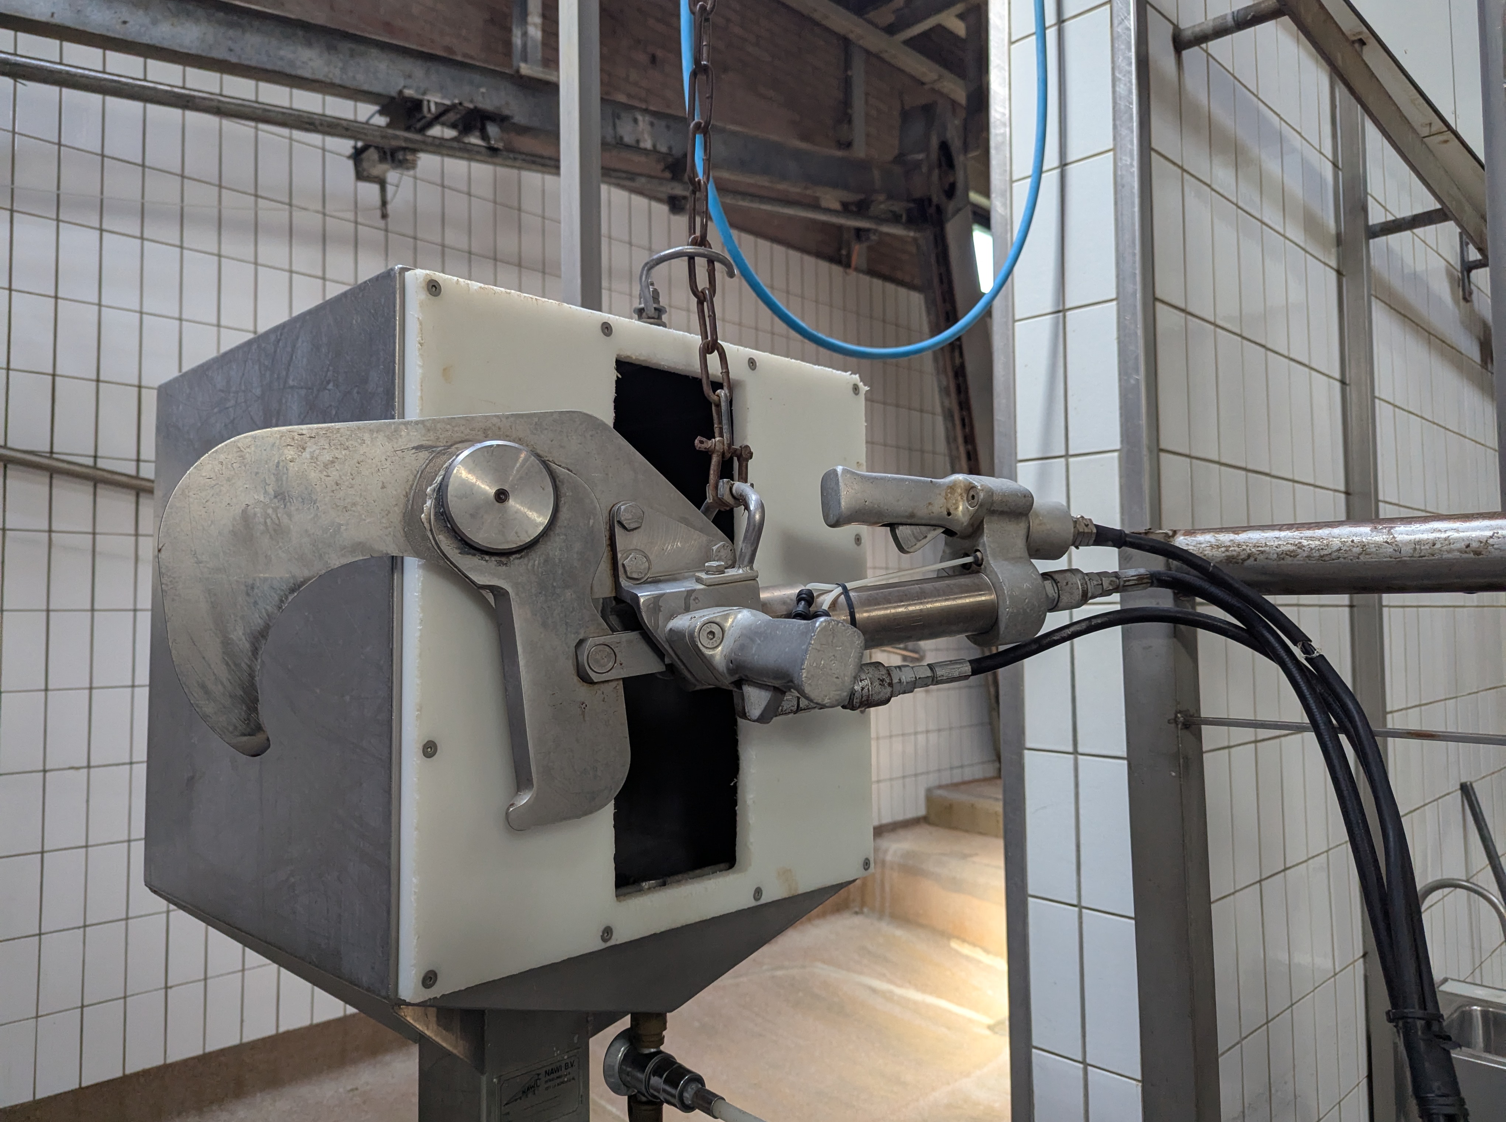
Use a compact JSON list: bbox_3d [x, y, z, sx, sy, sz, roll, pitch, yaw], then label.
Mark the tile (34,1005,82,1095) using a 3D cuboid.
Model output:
[{"bbox_3d":[-2.121,1.502,3.194,0.114,0.239,0.012,3,-4,-44],"label":"tile"}]

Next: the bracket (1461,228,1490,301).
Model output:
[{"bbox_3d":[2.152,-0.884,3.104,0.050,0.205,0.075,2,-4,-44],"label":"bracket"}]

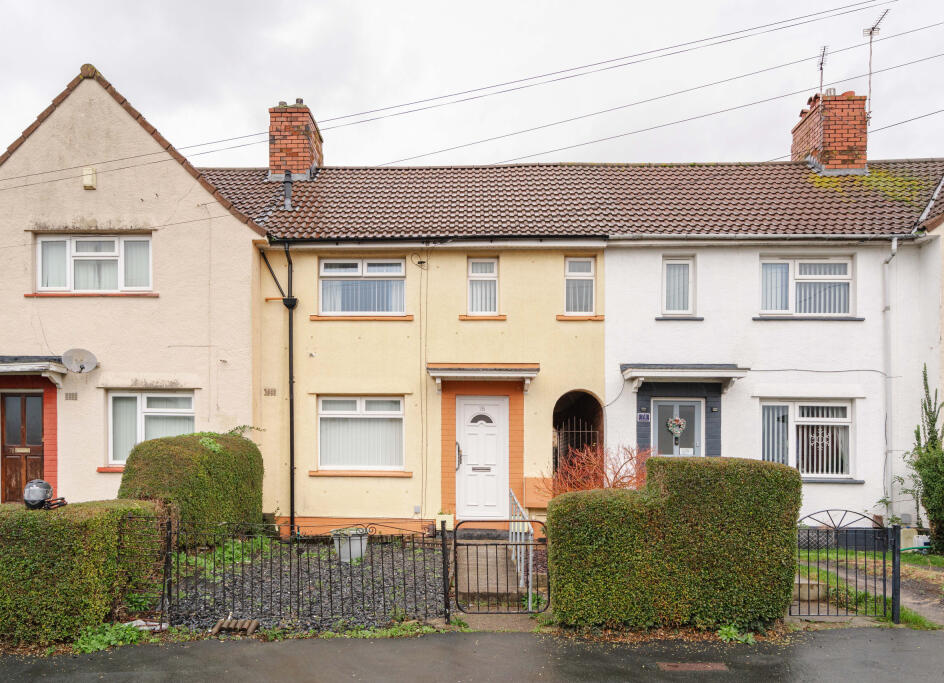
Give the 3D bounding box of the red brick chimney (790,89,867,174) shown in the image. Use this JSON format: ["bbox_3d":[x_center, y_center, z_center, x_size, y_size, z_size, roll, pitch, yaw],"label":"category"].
[{"bbox_3d":[6.598,-3.670,12.648,0.800,1.580,1.300,0,0,4],"label":"red brick chimney"}]

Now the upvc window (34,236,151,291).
[{"bbox_3d":[-6.166,-1.264,11.150,1.976,0.918,0.100,0,0,4],"label":"upvc window"}]

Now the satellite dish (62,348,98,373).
[{"bbox_3d":[-5.935,0.288,10.350,0.540,0.400,0.280,0,0,-30],"label":"satellite dish"}]

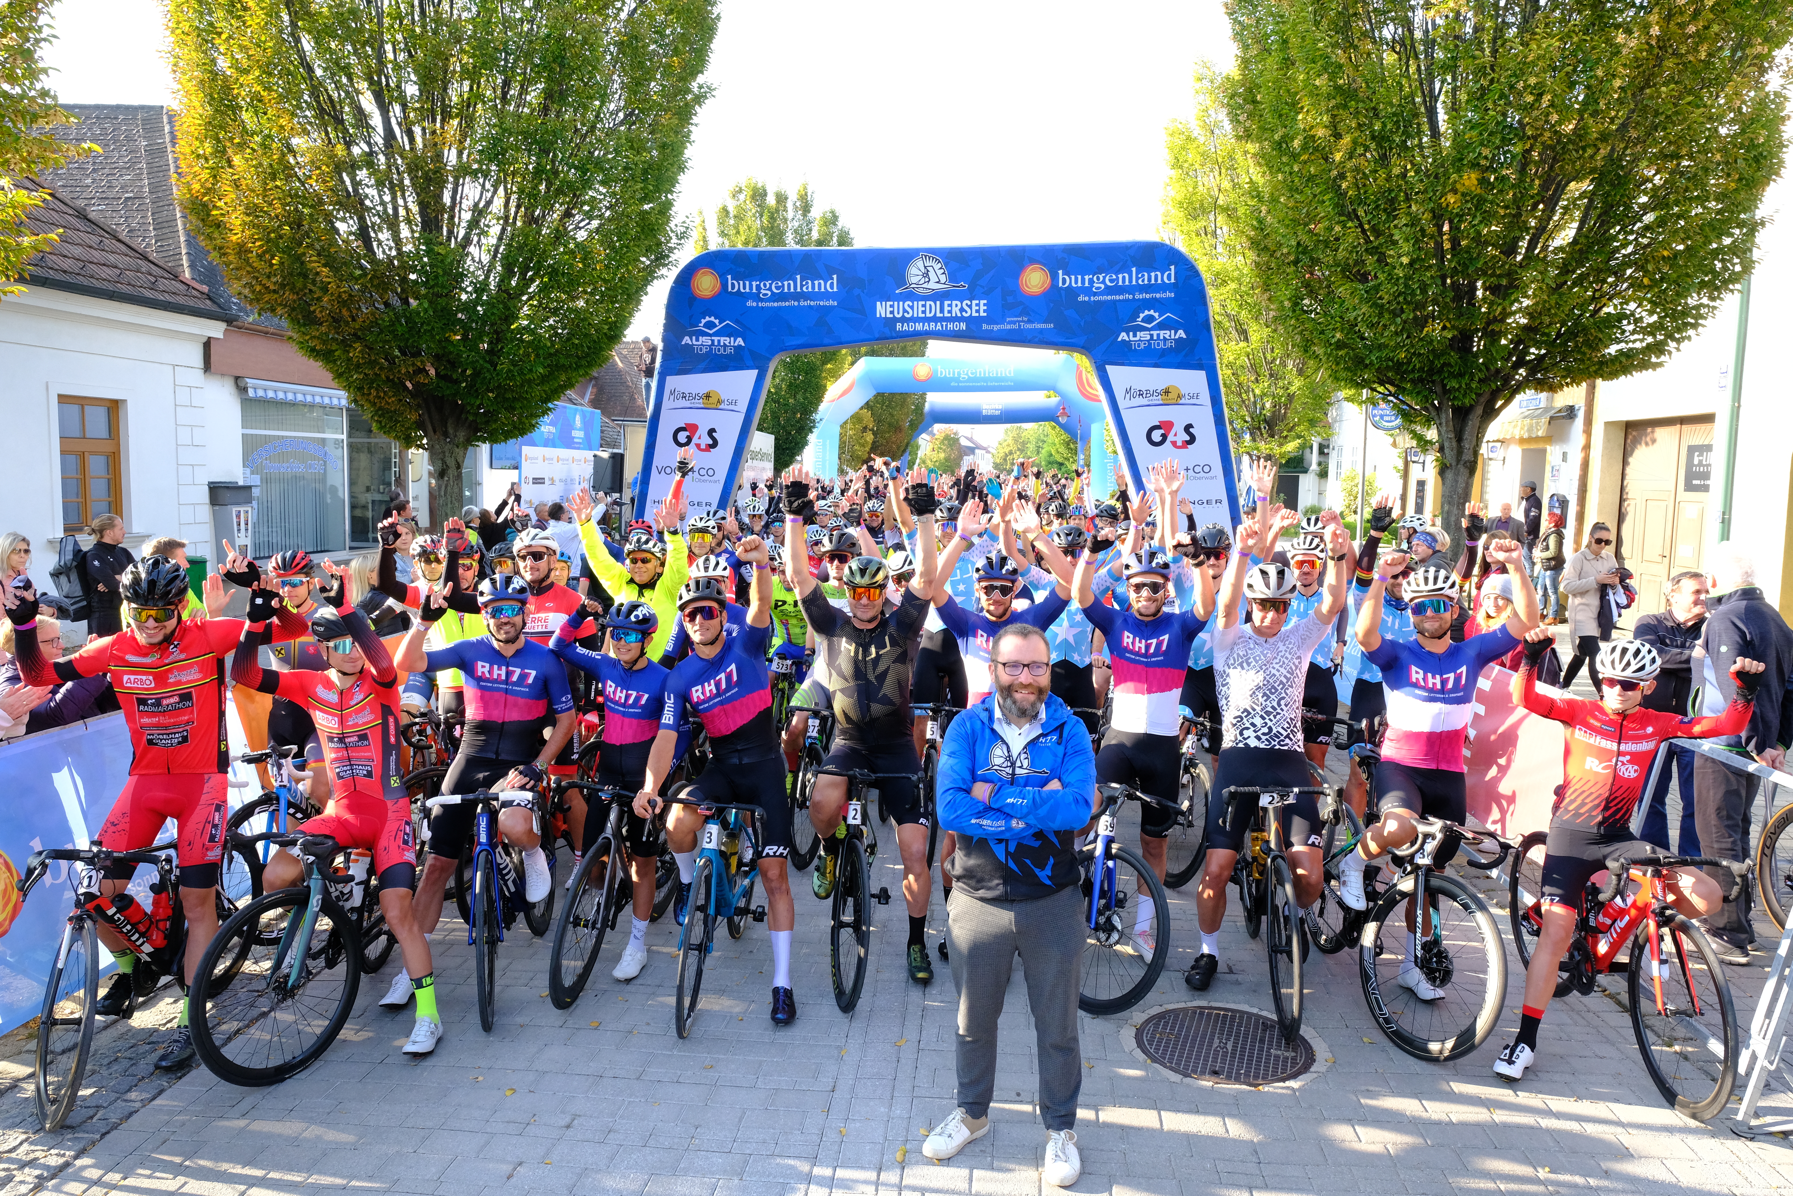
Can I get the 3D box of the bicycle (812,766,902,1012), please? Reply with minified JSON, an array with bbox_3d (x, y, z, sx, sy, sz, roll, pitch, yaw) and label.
[{"bbox_3d":[-0.164,1.108,5.284,0.460,0.990,1.660,1,6,1],"label":"bicycle"}]

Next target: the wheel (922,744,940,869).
[{"bbox_3d":[0.190,1.178,6.609,0.090,0.676,0.676,-1,6,-5],"label":"wheel"}]

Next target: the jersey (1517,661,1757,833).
[{"bbox_3d":[2.676,0.564,4.451,0.820,0.680,0.380,2,6,16],"label":"jersey"}]

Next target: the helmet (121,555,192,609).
[{"bbox_3d":[-2.793,-0.061,4.518,0.220,0.180,0.290,-1,14,-12],"label":"helmet"}]

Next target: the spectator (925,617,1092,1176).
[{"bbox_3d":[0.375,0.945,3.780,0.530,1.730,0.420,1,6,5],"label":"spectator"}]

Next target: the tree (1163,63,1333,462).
[{"bbox_3d":[6.600,-4.710,20.419,4.400,9.500,4.400,0,6,0],"label":"tree"}]

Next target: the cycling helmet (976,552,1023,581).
[{"bbox_3d":[0.447,-0.117,5.207,0.205,0.160,0.270,1,5,6],"label":"cycling helmet"}]

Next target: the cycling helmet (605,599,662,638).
[{"bbox_3d":[-1.050,0.089,4.757,0.205,0.160,0.270,1,5,9],"label":"cycling helmet"}]

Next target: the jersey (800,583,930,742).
[{"bbox_3d":[-0.147,0.289,5.329,0.570,0.710,0.330,0,6,0],"label":"jersey"}]

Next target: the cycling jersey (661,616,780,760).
[{"bbox_3d":[-0.667,0.344,4.520,0.450,0.550,0.320,0,5,-3],"label":"cycling jersey"}]

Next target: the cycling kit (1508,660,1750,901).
[{"bbox_3d":[2.675,0.700,4.495,0.830,0.960,0.500,2,6,13],"label":"cycling kit"}]

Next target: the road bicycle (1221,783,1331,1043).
[{"bbox_3d":[1.586,1.133,5.061,0.430,0.990,1.660,1,6,10],"label":"road bicycle"}]

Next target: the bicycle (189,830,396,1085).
[{"bbox_3d":[-2.290,1.227,4.734,0.450,0.970,1.640,0,6,-2],"label":"bicycle"}]

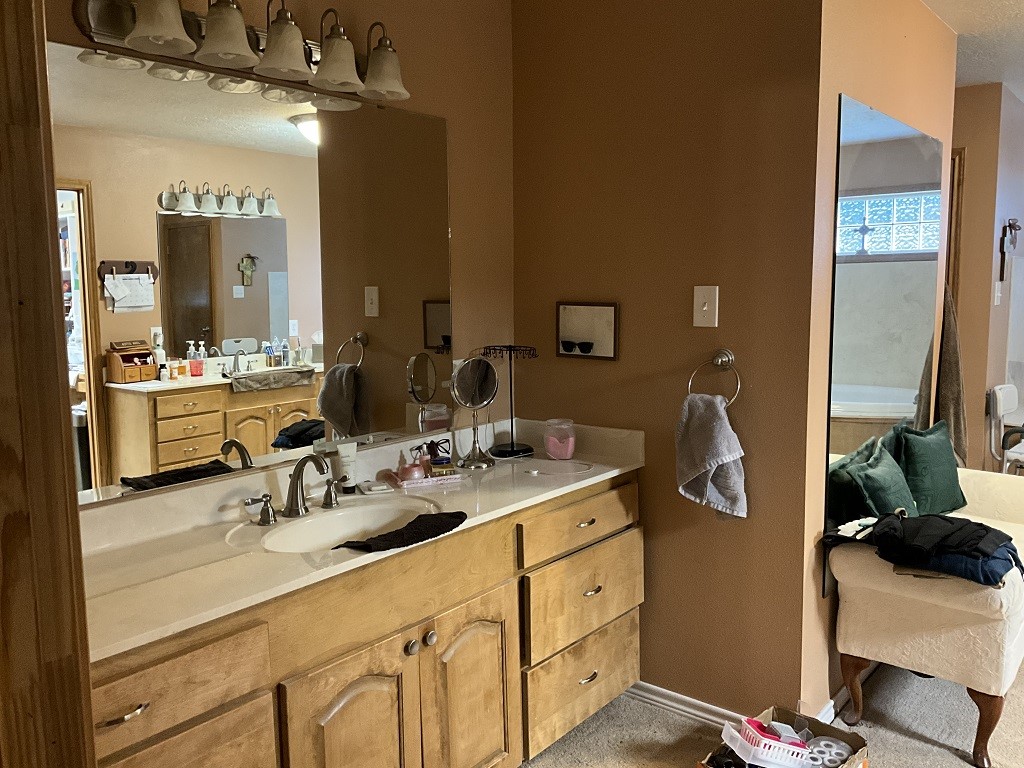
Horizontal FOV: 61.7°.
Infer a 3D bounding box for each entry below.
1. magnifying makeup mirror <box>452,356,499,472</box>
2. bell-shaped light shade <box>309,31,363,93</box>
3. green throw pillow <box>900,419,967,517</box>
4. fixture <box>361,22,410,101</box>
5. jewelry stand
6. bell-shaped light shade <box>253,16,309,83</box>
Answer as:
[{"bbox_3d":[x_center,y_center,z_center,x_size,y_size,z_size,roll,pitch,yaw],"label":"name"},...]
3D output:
[{"bbox_3d":[-0.119,0.087,2.772,0.166,0.352,0.128,-5,8,-32],"label":"magnifying makeup mirror"},{"bbox_3d":[-0.461,-0.859,2.256,0.143,0.140,0.143,-1,7,0],"label":"bell-shaped light shade"},{"bbox_3d":[1.645,0.332,3.332,0.390,0.370,0.140,-5,-8,-41],"label":"green throw pillow"},{"bbox_3d":[-0.363,-0.906,2.385,0.160,0.200,0.147,-1,7,0],"label":"fixture"},{"bbox_3d":[-0.004,0.055,2.936,0.188,0.372,0.188,-1,7,0],"label":"jewelry stand"},{"bbox_3d":[-0.565,-0.841,2.129,0.143,0.140,0.143,-1,7,0],"label":"bell-shaped light shade"}]

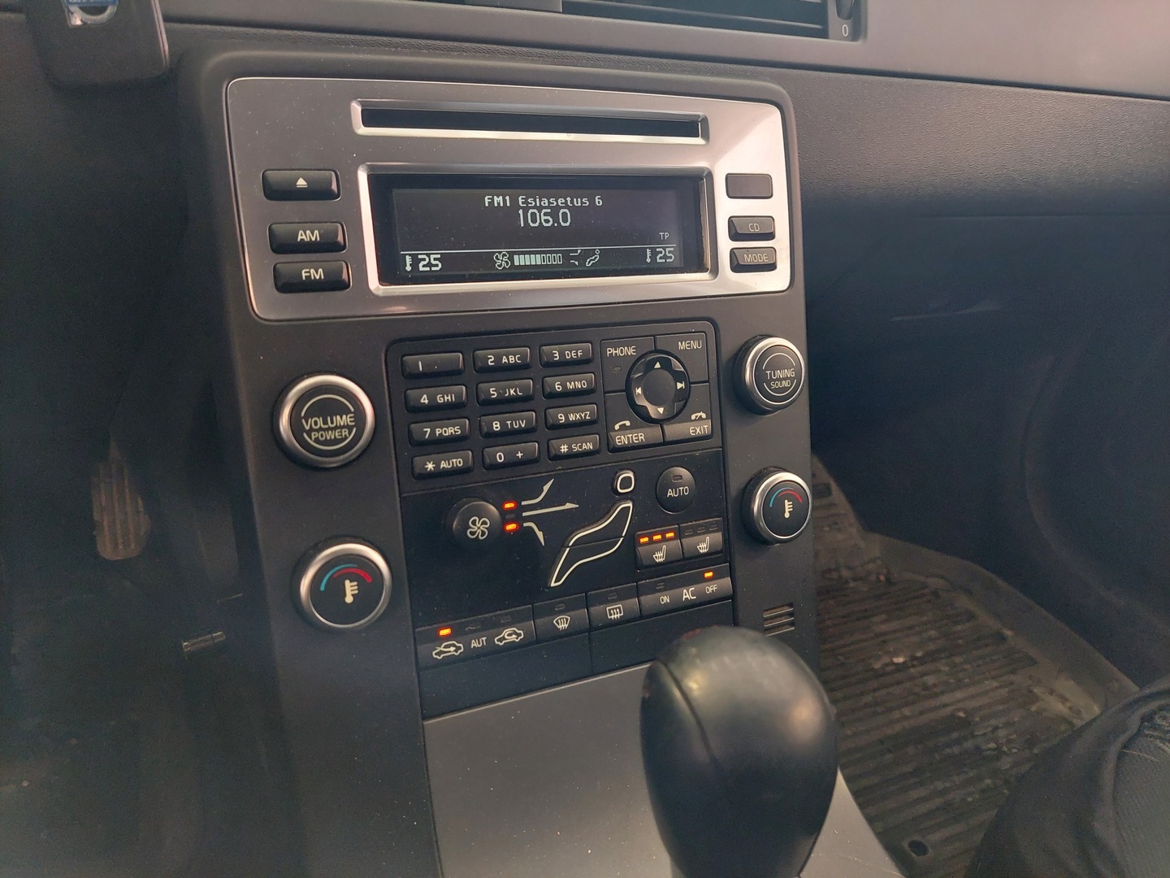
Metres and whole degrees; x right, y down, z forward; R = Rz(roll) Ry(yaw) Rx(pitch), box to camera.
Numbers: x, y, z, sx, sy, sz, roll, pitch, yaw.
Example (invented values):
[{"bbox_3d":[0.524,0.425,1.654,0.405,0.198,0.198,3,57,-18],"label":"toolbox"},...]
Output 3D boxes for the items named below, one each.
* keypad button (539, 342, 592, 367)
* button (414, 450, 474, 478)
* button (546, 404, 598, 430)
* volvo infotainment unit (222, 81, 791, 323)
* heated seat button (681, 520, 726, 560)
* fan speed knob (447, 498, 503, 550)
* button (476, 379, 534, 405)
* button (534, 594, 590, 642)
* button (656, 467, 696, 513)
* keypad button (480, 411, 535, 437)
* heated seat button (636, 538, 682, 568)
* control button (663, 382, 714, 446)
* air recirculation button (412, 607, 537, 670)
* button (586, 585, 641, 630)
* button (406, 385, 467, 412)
[{"bbox_3d":[-0.007,-0.032,0.317,0.021,0.009,0.004,-7,5,-24],"label":"keypad button"},{"bbox_3d":[-0.048,0.009,0.285,0.020,0.008,0.004,-7,5,-25],"label":"button"},{"bbox_3d":[-0.005,-0.008,0.319,0.021,0.009,0.004,-7,5,-24],"label":"button"},{"bbox_3d":[-0.016,-0.087,0.313,0.212,0.078,0.014,-7,5,-24],"label":"volvo infotainment unit"},{"bbox_3d":[0.048,0.041,0.344,0.018,0.014,0.005,-7,5,-24],"label":"heated seat button"},{"bbox_3d":[-0.039,0.030,0.301,0.018,0.018,0.010,-7,5,-24],"label":"fan speed knob"},{"bbox_3d":[-0.029,-0.017,0.308,0.021,0.009,0.004,-7,5,-24],"label":"button"},{"bbox_3d":[-0.008,0.065,0.306,0.021,0.014,0.004,-7,5,-25],"label":"button"},{"bbox_3d":[0.037,0.020,0.338,0.018,0.018,0.004,-7,5,-24],"label":"button"},{"bbox_3d":[-0.028,-0.006,0.309,0.021,0.009,0.004,-7,5,-24],"label":"keypad button"},{"bbox_3d":[0.029,0.044,0.323,0.019,0.008,0.004,-7,5,-25],"label":"heated seat button"},{"bbox_3d":[0.040,-0.010,0.326,0.021,0.021,0.004,-7,5,-25],"label":"control button"},{"bbox_3d":[-0.037,0.068,0.293,0.042,0.014,0.004,-7,5,-25],"label":"air recirculation button"},{"bbox_3d":[0.011,0.063,0.315,0.021,0.014,0.004,-7,5,-25],"label":"button"},{"bbox_3d":[-0.050,-0.014,0.284,0.020,0.007,0.004,-7,5,-25],"label":"button"}]

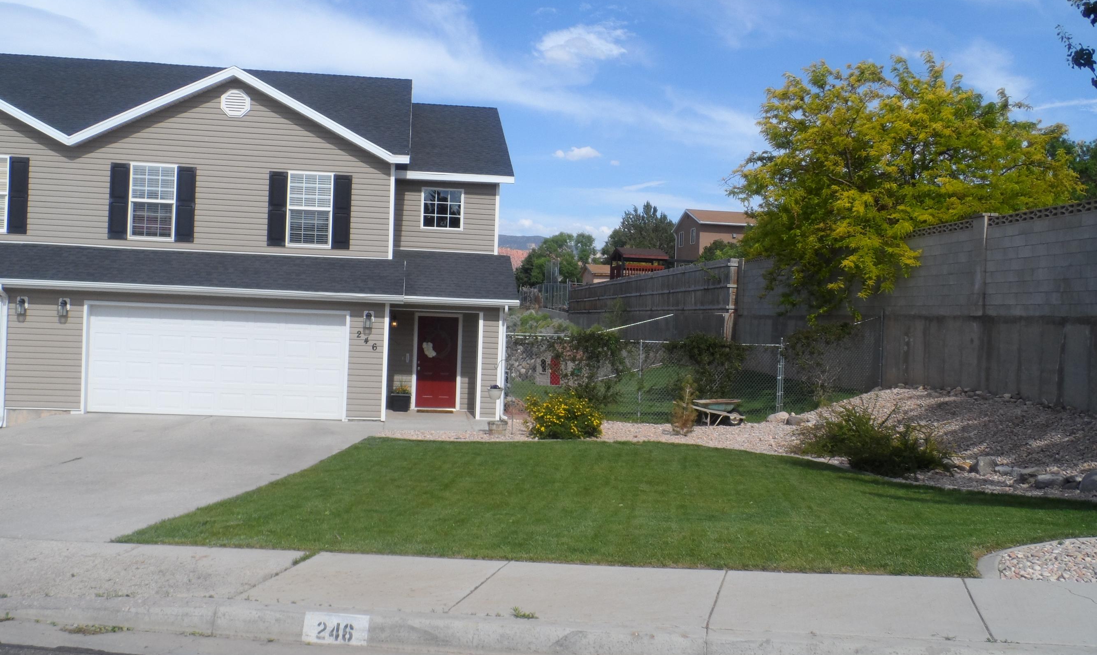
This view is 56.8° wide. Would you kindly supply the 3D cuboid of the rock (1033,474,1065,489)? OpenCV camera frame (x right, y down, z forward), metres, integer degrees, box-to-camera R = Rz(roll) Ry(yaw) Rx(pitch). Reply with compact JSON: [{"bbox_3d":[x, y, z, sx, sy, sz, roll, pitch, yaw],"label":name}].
[{"bbox_3d":[5.858,1.793,11.850,0.360,0.190,0.280,2,0,0],"label":"rock"}]

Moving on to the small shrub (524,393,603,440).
[{"bbox_3d":[0.259,1.574,18.000,1.400,0.840,1.200,2,0,0],"label":"small shrub"}]

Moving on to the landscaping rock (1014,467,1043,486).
[{"bbox_3d":[5.779,1.789,12.200,0.340,0.210,0.290,2,0,0],"label":"landscaping rock"}]

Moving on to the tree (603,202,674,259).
[{"bbox_3d":[6.833,-5.954,77.000,5.600,7.800,5.200,2,0,0],"label":"tree"}]

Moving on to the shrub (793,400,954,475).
[{"bbox_3d":[4.207,1.400,13.100,2.000,0.950,1.700,2,0,0],"label":"shrub"}]

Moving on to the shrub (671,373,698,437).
[{"bbox_3d":[2.572,1.468,19.200,0.530,1.140,0.500,2,0,0],"label":"shrub"}]

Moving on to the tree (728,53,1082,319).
[{"bbox_3d":[8.648,-3.378,24.600,8.600,6.600,8.000,2,0,0],"label":"tree"}]

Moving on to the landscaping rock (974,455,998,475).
[{"bbox_3d":[5.673,1.784,13.150,0.320,0.240,0.290,2,0,0],"label":"landscaping rock"}]

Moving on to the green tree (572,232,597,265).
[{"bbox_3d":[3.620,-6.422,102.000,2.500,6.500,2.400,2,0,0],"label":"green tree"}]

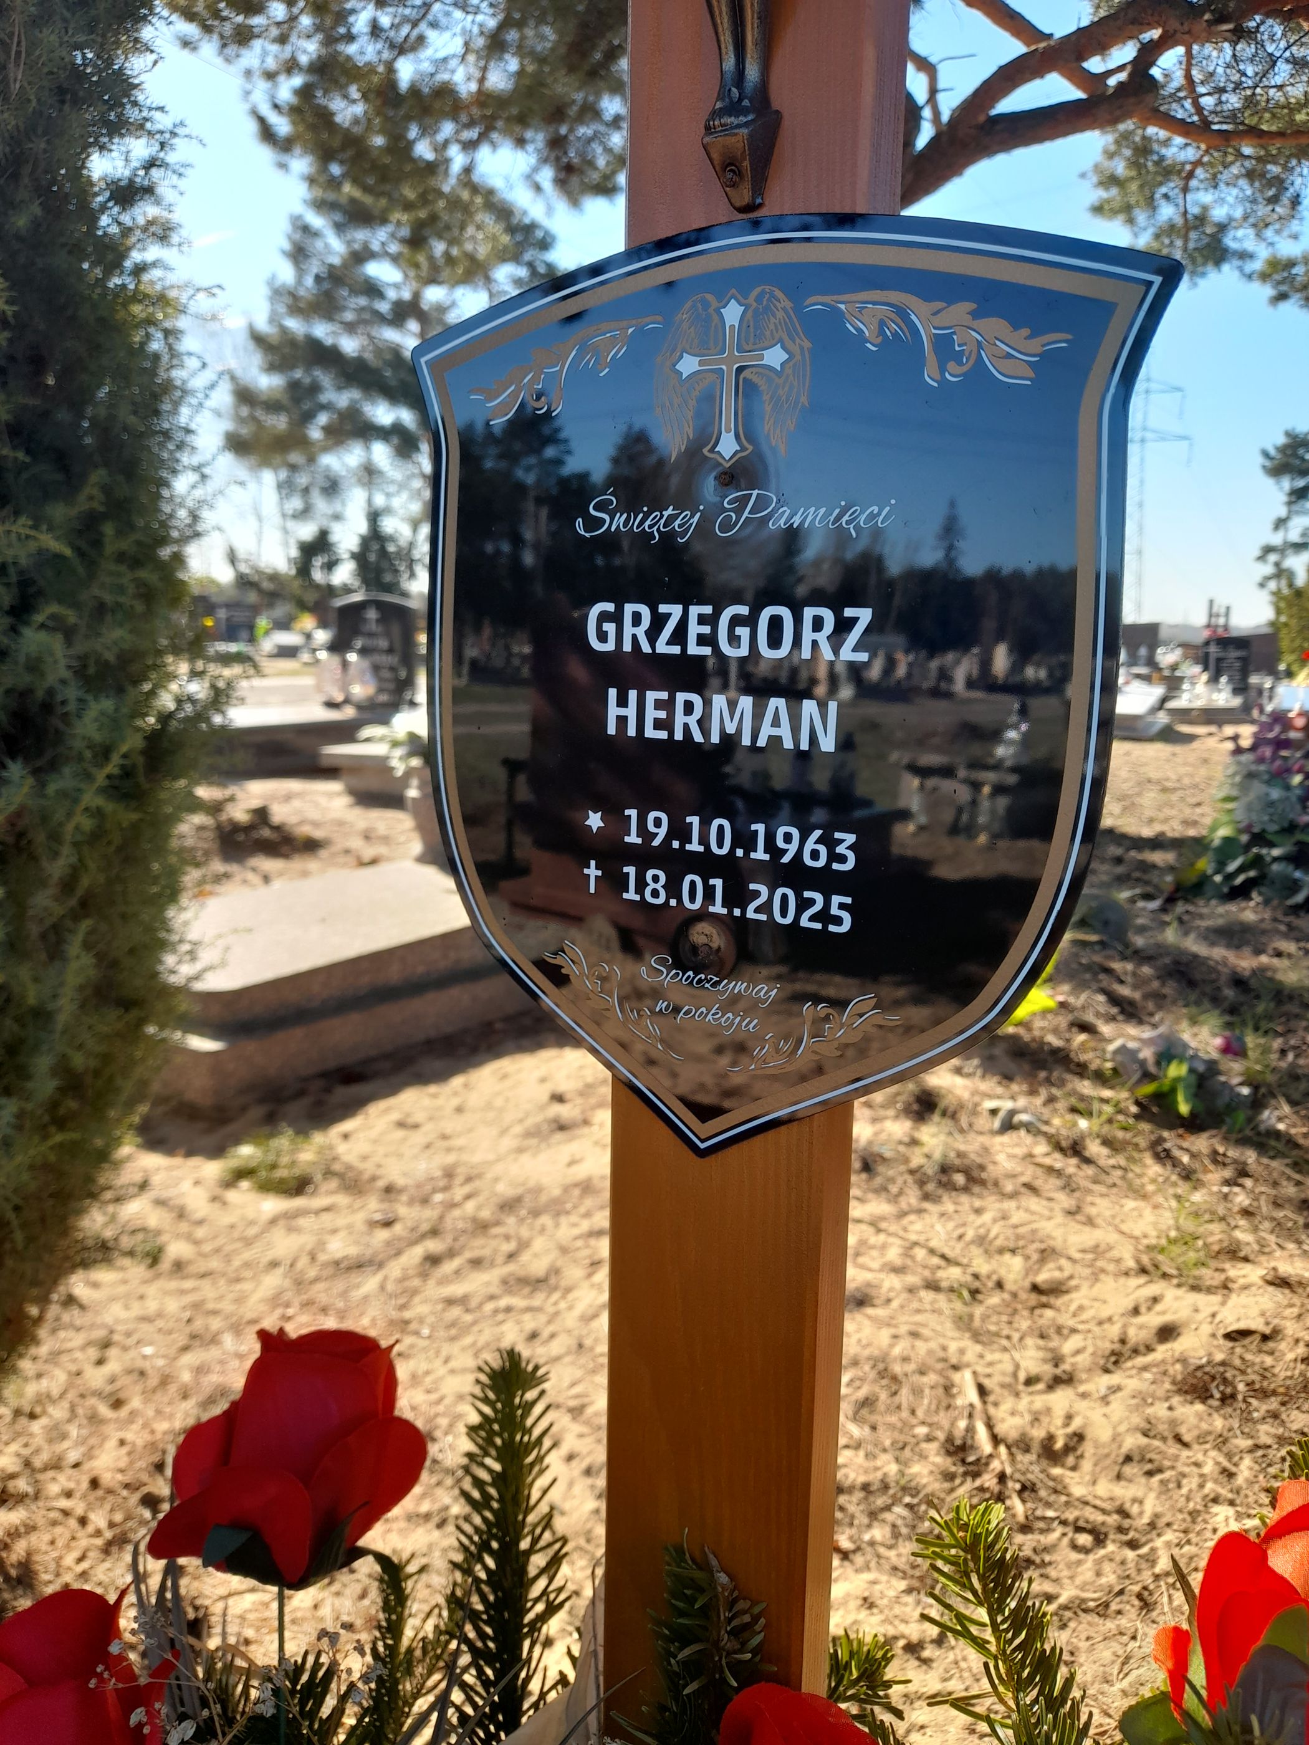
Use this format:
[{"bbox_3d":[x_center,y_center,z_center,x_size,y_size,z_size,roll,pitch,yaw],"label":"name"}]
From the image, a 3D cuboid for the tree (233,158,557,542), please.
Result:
[{"bbox_3d":[-4.538,-7.183,21.020,6.200,8.600,6.000,-1,11,0],"label":"tree"}]

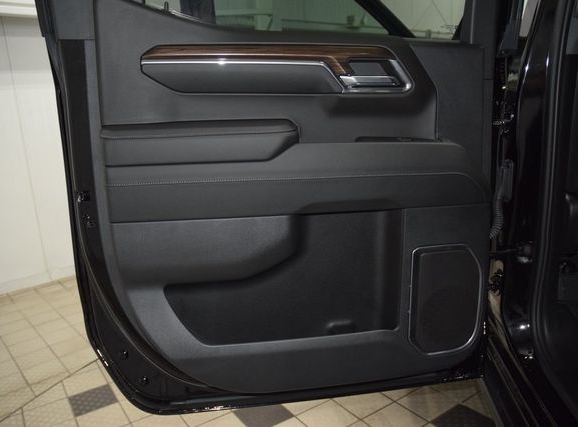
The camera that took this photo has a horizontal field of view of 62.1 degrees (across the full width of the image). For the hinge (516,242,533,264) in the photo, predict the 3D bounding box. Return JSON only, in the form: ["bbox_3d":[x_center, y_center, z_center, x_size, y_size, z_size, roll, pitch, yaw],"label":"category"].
[{"bbox_3d":[0.603,0.102,1.230,0.042,0.053,0.045,1,13,14],"label":"hinge"}]

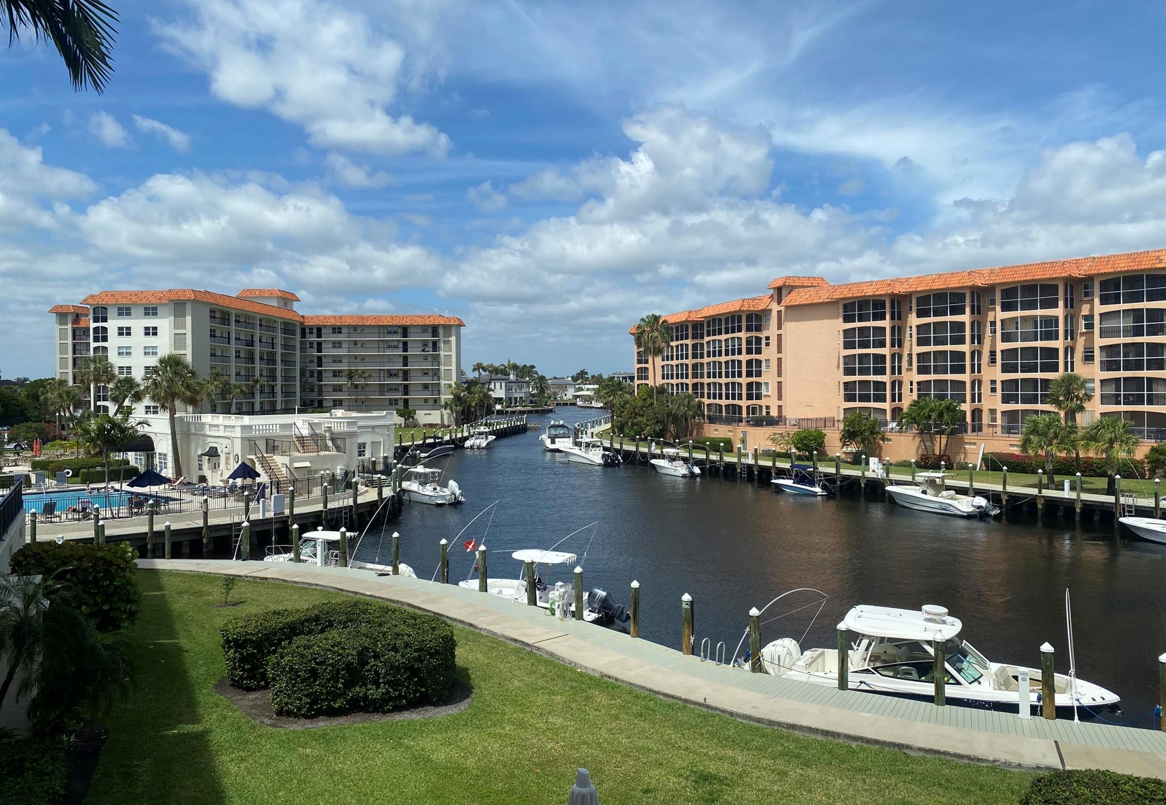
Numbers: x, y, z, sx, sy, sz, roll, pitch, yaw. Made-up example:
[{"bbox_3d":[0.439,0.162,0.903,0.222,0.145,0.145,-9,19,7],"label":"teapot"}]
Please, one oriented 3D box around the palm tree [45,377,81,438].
[{"bbox_3d":[-71.422,0.844,120.360,4.692,8.364,4.692,-1,1,-31],"label":"palm tree"}]

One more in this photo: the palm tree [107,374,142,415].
[{"bbox_3d":[-54.520,1.282,104.000,4.200,8.800,4.200,0,1,0],"label":"palm tree"}]

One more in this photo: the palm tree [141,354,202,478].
[{"bbox_3d":[-32.094,1.084,68.544,4.437,9.690,4.437,-1,1,-25],"label":"palm tree"}]

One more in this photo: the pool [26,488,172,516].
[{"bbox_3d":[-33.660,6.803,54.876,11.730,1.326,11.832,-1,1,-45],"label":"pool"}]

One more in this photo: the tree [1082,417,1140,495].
[{"bbox_3d":[33.840,3.408,56.178,3.300,5.000,3.300,0,1,31],"label":"tree"}]

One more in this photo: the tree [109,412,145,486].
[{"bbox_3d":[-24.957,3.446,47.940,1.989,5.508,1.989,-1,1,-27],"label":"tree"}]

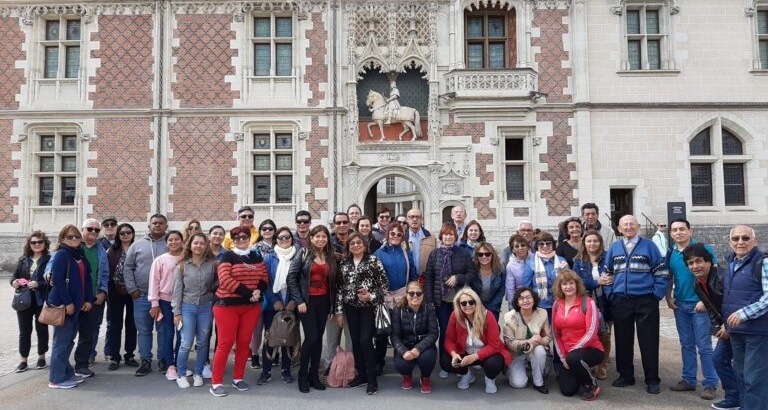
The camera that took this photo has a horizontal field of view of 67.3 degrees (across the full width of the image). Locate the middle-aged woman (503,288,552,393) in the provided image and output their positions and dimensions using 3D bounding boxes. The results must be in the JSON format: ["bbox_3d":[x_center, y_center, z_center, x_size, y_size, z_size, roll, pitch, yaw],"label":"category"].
[{"bbox_3d":[1.424,1.312,5.771,0.520,0.967,0.750,-1,-3,0],"label":"middle-aged woman"}]

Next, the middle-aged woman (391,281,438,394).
[{"bbox_3d":[0.298,1.286,5.759,0.500,1.038,0.650,-1,-3,0],"label":"middle-aged woman"}]

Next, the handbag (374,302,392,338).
[{"bbox_3d":[-0.005,1.156,5.750,0.200,0.330,0.140,0,-3,-11],"label":"handbag"}]

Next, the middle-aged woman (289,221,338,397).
[{"bbox_3d":[-0.703,1.020,5.750,0.460,1.631,0.330,1,-4,-19],"label":"middle-aged woman"}]

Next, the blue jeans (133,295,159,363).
[{"bbox_3d":[-2.567,1.325,6.355,0.400,0.880,0.280,0,-3,-10],"label":"blue jeans"}]

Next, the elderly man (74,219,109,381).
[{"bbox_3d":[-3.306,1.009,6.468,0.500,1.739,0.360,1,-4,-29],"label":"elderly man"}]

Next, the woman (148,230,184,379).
[{"bbox_3d":[-2.330,1.064,6.293,0.460,1.592,0.330,1,-4,-19],"label":"woman"}]

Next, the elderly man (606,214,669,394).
[{"bbox_3d":[2.443,0.929,5.628,0.580,1.695,0.370,-2,-4,18],"label":"elderly man"}]

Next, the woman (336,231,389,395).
[{"bbox_3d":[-0.222,1.055,5.788,0.520,1.590,0.400,0,-3,-5],"label":"woman"}]

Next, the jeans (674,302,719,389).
[{"bbox_3d":[3.007,1.321,5.550,0.420,0.894,0.300,-2,-4,25],"label":"jeans"}]

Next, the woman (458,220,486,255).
[{"bbox_3d":[1.059,1.017,6.851,0.470,1.691,0.320,-1,-3,7],"label":"woman"}]

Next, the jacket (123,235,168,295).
[{"bbox_3d":[-2.580,0.676,6.400,0.600,0.718,0.360,1,-3,-16],"label":"jacket"}]

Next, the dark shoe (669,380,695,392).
[{"bbox_3d":[3.001,1.792,5.783,0.280,0.110,0.105,0,-3,-12],"label":"dark shoe"}]

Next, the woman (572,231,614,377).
[{"bbox_3d":[2.241,1.060,6.258,0.460,1.580,0.360,-1,-3,0],"label":"woman"}]

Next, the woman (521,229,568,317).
[{"bbox_3d":[1.714,1.067,6.120,0.500,1.570,0.330,-1,-3,10],"label":"woman"}]

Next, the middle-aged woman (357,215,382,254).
[{"bbox_3d":[-0.211,1.005,6.741,0.460,1.700,0.320,0,-3,-3],"label":"middle-aged woman"}]

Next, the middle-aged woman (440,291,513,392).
[{"bbox_3d":[0.928,1.349,5.904,0.640,1.000,0.640,-1,-3,11],"label":"middle-aged woman"}]

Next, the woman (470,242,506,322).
[{"bbox_3d":[1.083,1.130,5.980,0.470,1.480,0.330,-1,-3,9],"label":"woman"}]

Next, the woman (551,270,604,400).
[{"bbox_3d":[1.907,1.253,5.759,0.500,1.190,0.660,-2,-3,27],"label":"woman"}]

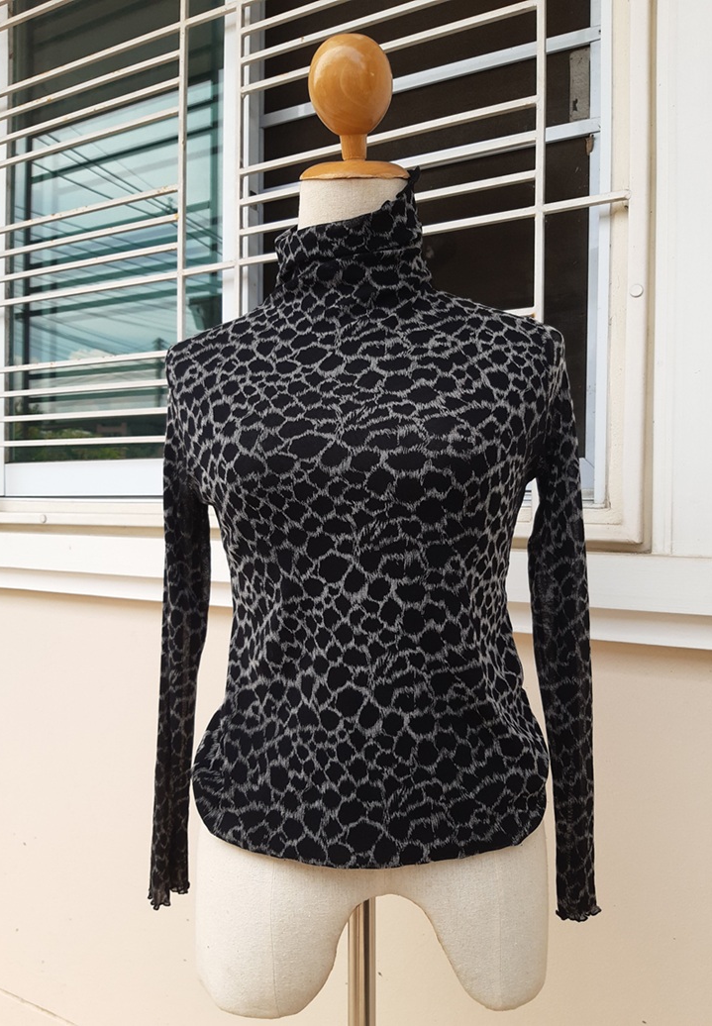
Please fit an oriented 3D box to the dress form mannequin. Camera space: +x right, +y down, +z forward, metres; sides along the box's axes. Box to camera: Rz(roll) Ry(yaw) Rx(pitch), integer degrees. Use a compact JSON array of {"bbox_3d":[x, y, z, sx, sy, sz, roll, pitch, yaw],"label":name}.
[{"bbox_3d":[0.012,0.000,0.760,0.380,0.940,0.250,-1,1,-6],"label":"dress form mannequin"}]

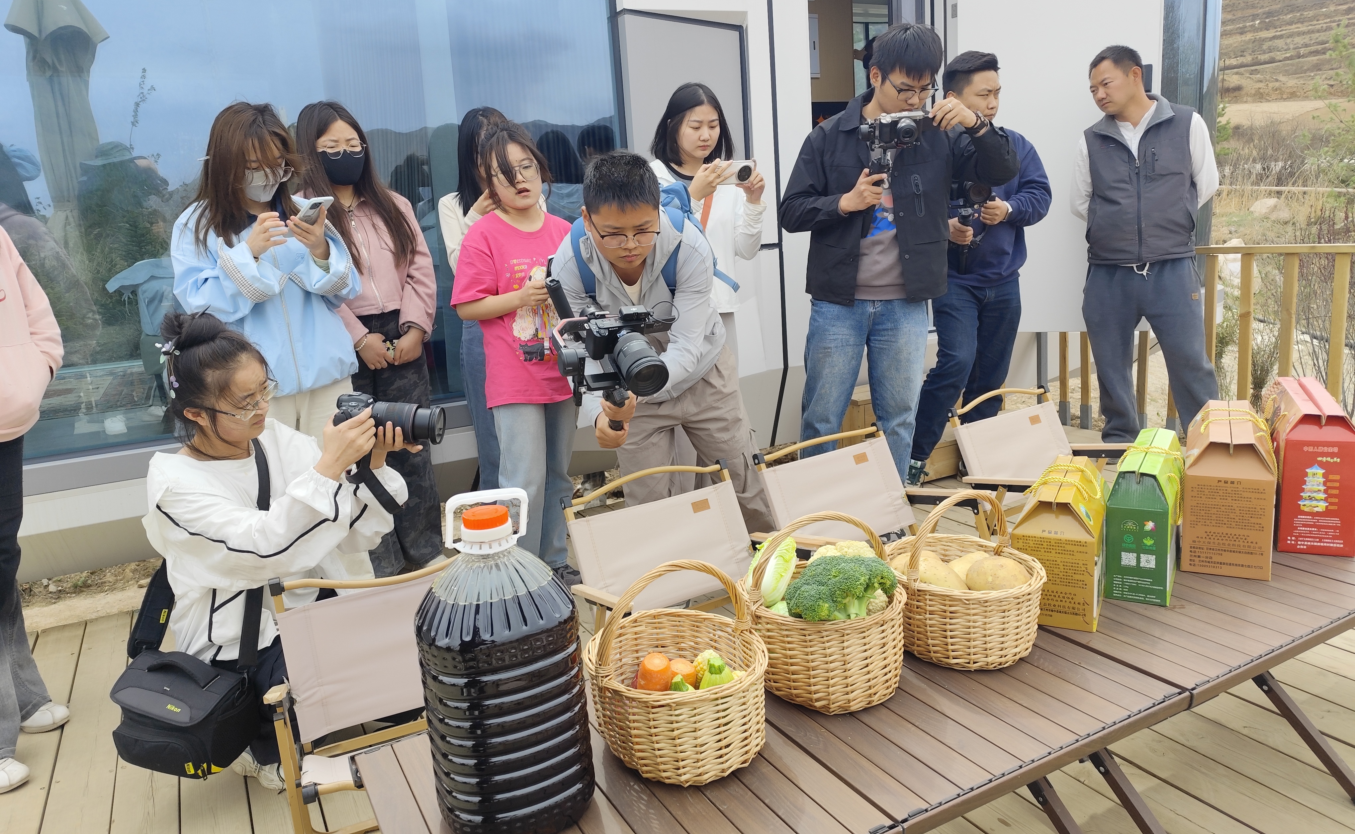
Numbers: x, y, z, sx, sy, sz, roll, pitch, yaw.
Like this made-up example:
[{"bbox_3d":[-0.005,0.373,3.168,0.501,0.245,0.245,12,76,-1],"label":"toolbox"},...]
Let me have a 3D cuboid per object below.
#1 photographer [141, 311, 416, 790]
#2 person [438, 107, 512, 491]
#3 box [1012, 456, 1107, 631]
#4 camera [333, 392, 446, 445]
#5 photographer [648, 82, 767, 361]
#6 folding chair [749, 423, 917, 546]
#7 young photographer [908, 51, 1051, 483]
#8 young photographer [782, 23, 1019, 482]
[{"bbox_3d":[-0.897,0.262,2.020,0.640,1.060,0.500,1,13,21],"label":"photographer"},{"bbox_3d":[-0.657,-0.330,3.430,0.450,1.620,0.360,-12,14,-36],"label":"person"},{"bbox_3d":[0.698,0.217,1.636,0.130,0.220,0.310,2,12,28],"label":"box"},{"bbox_3d":[-0.625,0.003,1.950,0.230,0.100,0.130,12,13,5],"label":"camera"},{"bbox_3d":[0.157,-0.387,3.339,0.500,1.630,0.420,-8,13,-18],"label":"photographer"},{"bbox_3d":[0.462,0.361,2.175,0.530,0.620,0.480,-12,14,-32],"label":"folding chair"},{"bbox_3d":[1.240,-0.590,3.760,0.580,1.760,0.480,-7,11,-14],"label":"young photographer"},{"bbox_3d":[0.695,-0.421,3.100,0.780,1.720,0.500,-4,12,3],"label":"young photographer"}]

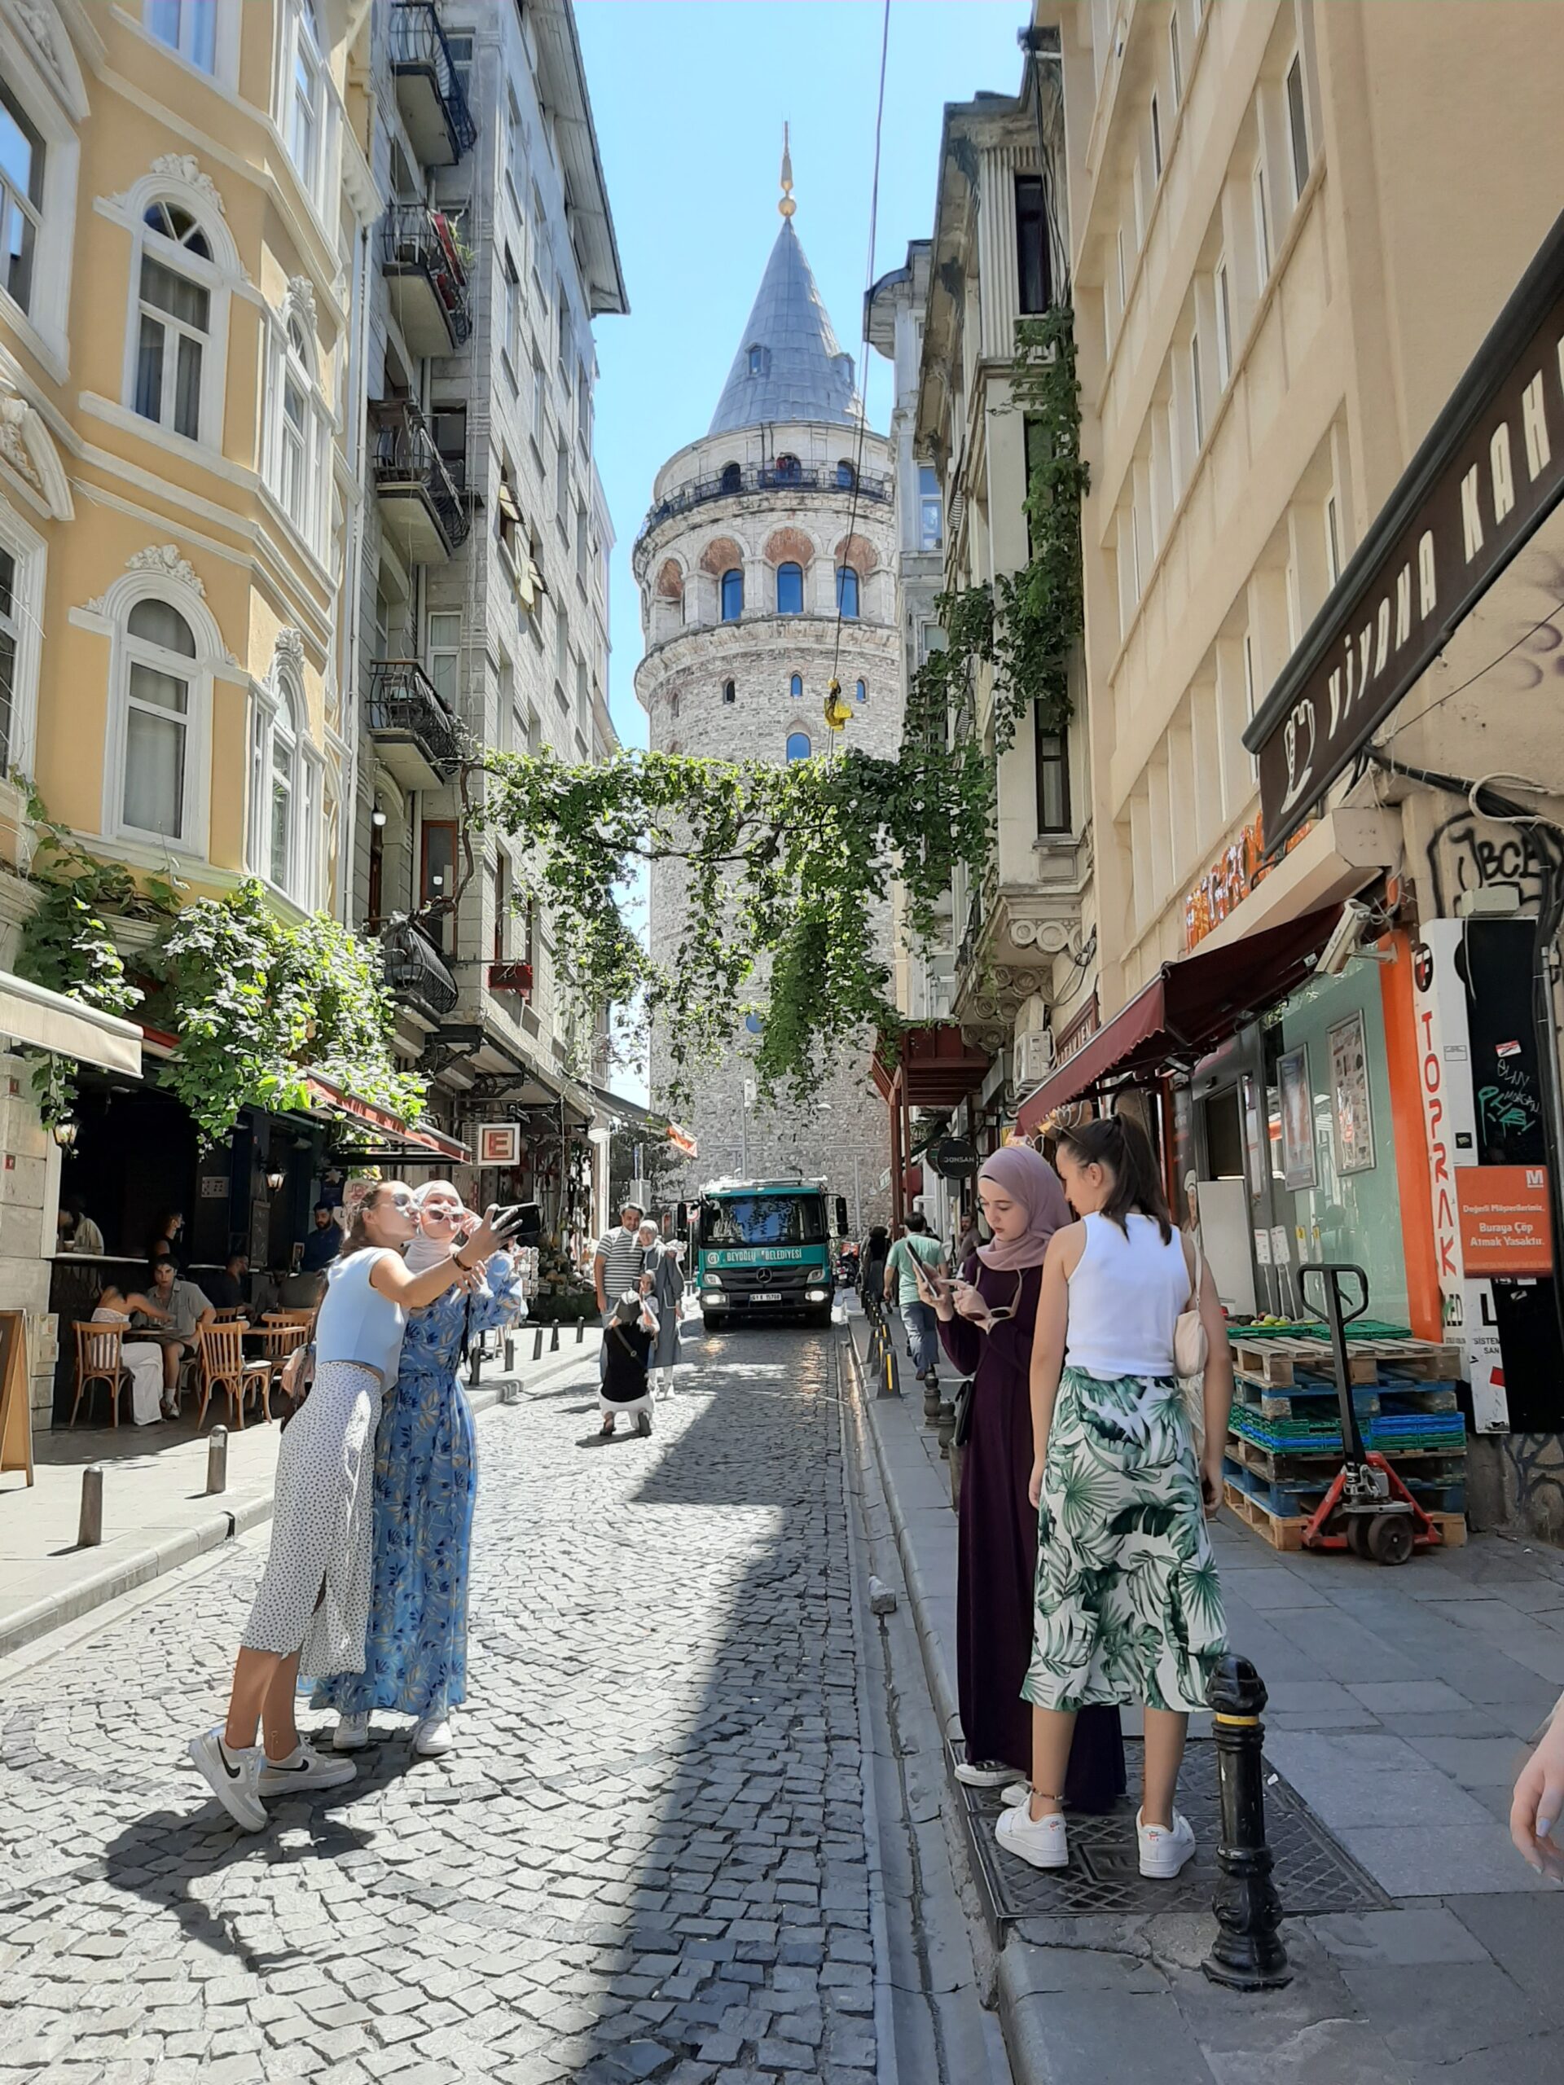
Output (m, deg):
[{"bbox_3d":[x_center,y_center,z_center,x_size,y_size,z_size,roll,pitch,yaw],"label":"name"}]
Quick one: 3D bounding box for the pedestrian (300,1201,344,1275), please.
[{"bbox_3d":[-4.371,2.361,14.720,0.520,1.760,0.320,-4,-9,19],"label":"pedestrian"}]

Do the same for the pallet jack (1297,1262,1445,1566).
[{"bbox_3d":[2.441,1.610,7.139,0.550,1.220,1.500,-1,-9,2],"label":"pallet jack"}]

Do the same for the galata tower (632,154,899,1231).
[{"bbox_3d":[0.071,-21.191,93.102,17.600,69.500,17.600,-1,-8,1],"label":"galata tower"}]

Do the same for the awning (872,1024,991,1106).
[{"bbox_3d":[2.715,0.488,29.248,1.790,0.732,6.000,-1,-9,2],"label":"awning"}]

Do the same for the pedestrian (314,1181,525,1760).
[{"bbox_3d":[-1.070,1.235,4.660,0.600,1.640,0.420,2,-10,-16],"label":"pedestrian"}]

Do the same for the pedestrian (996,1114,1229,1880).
[{"bbox_3d":[0.719,0.996,3.647,0.490,1.650,0.370,0,-8,-6],"label":"pedestrian"}]

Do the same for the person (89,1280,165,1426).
[{"bbox_3d":[-5.284,2.488,12.621,0.500,1.200,0.680,-6,-10,30],"label":"person"}]

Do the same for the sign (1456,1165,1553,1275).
[{"bbox_3d":[3.256,0.811,7.058,0.410,0.500,0.050,-1,-9,2],"label":"sign"}]

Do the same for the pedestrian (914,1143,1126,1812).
[{"bbox_3d":[0.612,1.066,4.031,0.500,1.610,0.470,6,-11,-37],"label":"pedestrian"}]

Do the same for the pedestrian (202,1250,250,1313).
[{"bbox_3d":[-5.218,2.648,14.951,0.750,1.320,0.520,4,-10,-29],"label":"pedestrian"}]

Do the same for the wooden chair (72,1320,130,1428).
[{"bbox_3d":[-5.588,2.738,13.003,0.430,0.840,0.500,-2,-8,6],"label":"wooden chair"}]

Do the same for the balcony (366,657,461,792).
[{"bbox_3d":[-5.123,-4.399,21.831,0.720,1.194,1.920,-1,-9,1],"label":"balcony"}]

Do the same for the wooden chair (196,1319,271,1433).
[{"bbox_3d":[-4.304,2.616,12.298,0.450,0.850,0.500,-2,-9,8],"label":"wooden chair"}]

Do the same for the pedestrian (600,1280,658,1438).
[{"bbox_3d":[-1.167,2.421,12.057,0.460,1.130,0.650,-2,-8,8],"label":"pedestrian"}]

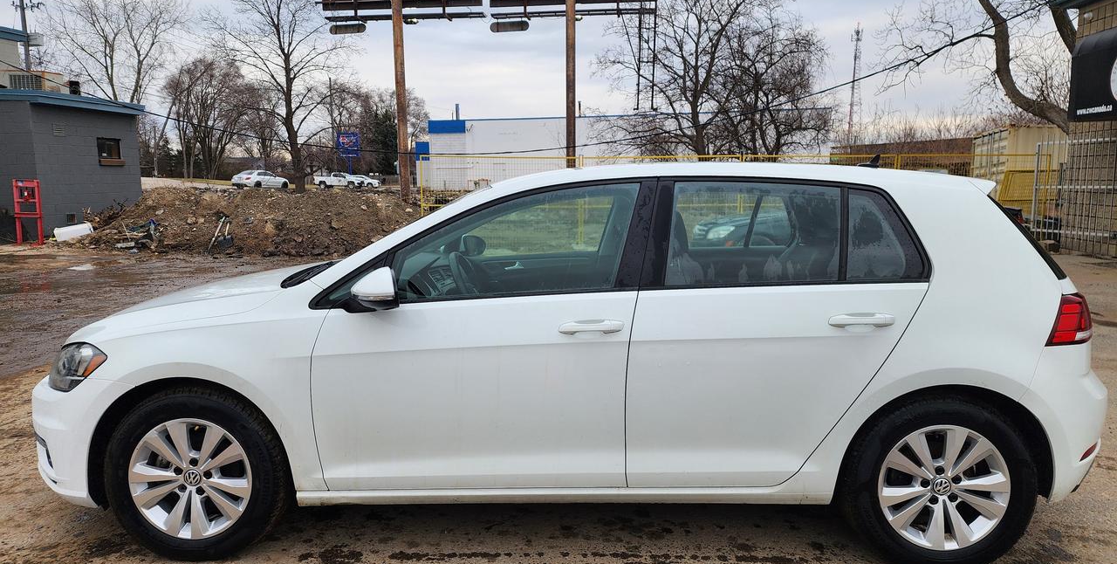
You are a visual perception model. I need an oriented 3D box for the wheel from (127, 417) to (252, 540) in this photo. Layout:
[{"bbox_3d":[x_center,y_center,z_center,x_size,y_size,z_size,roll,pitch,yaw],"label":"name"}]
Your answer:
[{"bbox_3d":[-1.303,0.684,2.722,0.434,0.434,0.180,0,9,2],"label":"wheel"}]

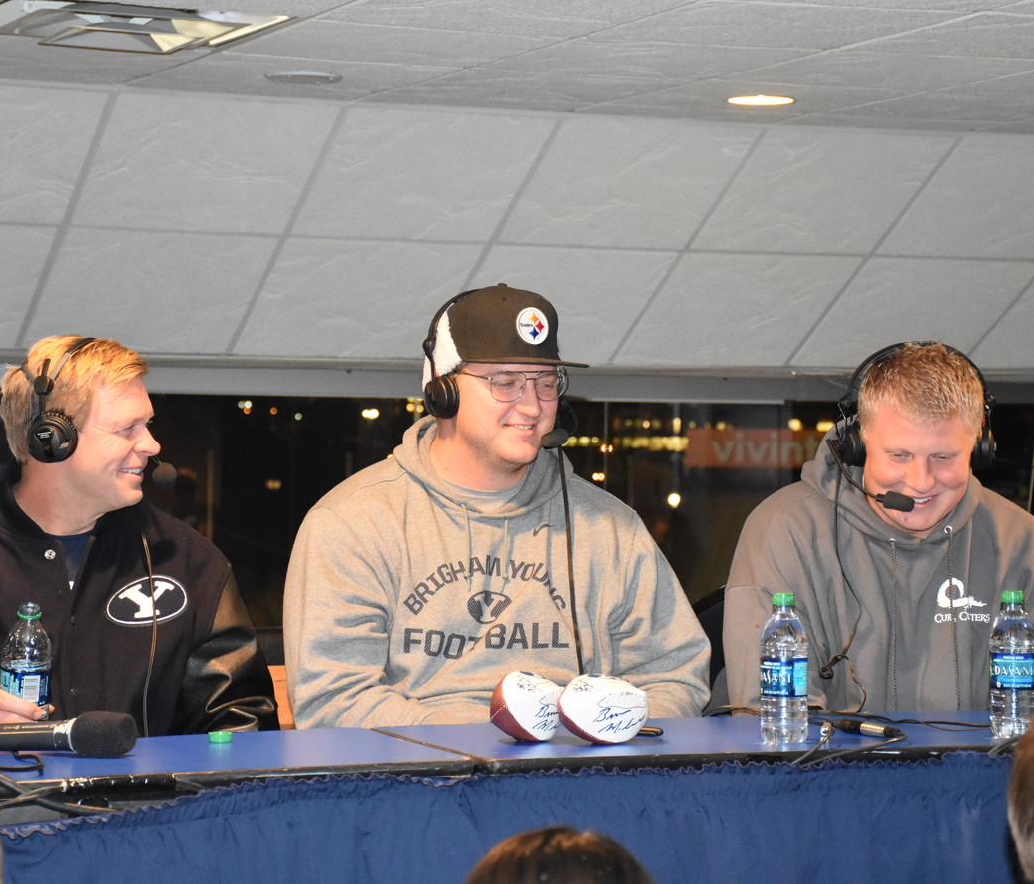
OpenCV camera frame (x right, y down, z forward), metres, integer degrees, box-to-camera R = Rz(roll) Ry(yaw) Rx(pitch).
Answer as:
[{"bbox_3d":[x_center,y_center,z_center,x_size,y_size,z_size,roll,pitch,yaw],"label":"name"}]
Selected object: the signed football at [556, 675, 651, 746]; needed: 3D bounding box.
[{"bbox_3d":[0.116,0.362,3.880,0.155,0.097,0.098,0,-1,-42],"label":"signed football"}]

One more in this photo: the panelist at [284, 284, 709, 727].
[{"bbox_3d":[-0.030,0.456,4.240,0.640,1.390,0.760,0,-1,-2],"label":"panelist"}]

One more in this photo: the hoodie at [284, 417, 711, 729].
[{"bbox_3d":[-0.031,0.305,4.400,0.640,0.690,0.440,0,-1,-2],"label":"hoodie"}]

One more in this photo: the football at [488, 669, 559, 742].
[{"bbox_3d":[0.012,0.362,3.925,0.098,0.097,0.155,-1,-1,21],"label":"football"}]

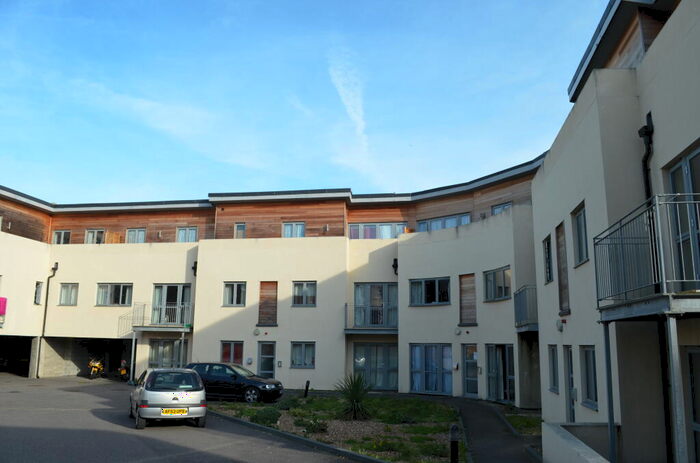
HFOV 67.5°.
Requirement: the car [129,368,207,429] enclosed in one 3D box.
[{"bbox_3d":[-5.000,4.439,14.342,1.660,1.440,3.800,6,-13,-23],"label":"car"}]

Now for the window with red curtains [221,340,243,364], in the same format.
[{"bbox_3d":[-5.389,5.621,23.944,1.110,1.271,0.150,-1,-12,8],"label":"window with red curtains"}]

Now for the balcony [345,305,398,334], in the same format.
[{"bbox_3d":[1.050,3.909,23.440,2.500,1.330,0.750,-1,-12,9],"label":"balcony"}]

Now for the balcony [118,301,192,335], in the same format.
[{"bbox_3d":[-8.687,4.134,25.086,3.121,1.320,1.250,-1,-12,10],"label":"balcony"}]

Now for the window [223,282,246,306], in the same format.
[{"bbox_3d":[-5.393,2.932,24.493,1.156,1.240,0.150,-1,-12,8],"label":"window"}]

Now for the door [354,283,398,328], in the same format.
[{"bbox_3d":[1.210,3.370,23.940,2.050,2.080,0.150,-1,-12,9],"label":"door"}]

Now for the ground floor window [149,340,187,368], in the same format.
[{"bbox_3d":[-8.816,6.324,25.389,2.000,2.030,0.150,-2,-12,13],"label":"ground floor window"}]

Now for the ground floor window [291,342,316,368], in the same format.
[{"bbox_3d":[-2.102,5.534,23.451,1.163,1.237,0.150,-1,-12,8],"label":"ground floor window"}]

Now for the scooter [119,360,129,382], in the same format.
[{"bbox_3d":[-11.464,7.037,26.778,0.700,1.140,1.750,3,-12,-11],"label":"scooter"}]

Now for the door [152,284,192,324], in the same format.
[{"bbox_3d":[-8.800,3.603,25.890,2.121,2.153,0.150,-1,-12,10],"label":"door"}]

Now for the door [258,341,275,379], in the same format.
[{"bbox_3d":[-3.765,6.000,23.612,0.831,2.121,0.130,-1,-12,8],"label":"door"}]

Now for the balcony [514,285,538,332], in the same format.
[{"bbox_3d":[5.732,2.454,16.247,0.900,1.320,2.500,-1,-12,10],"label":"balcony"}]

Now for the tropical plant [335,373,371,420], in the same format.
[{"bbox_3d":[0.126,4.381,13.946,1.050,1.240,1.050,1,-12,0],"label":"tropical plant"}]

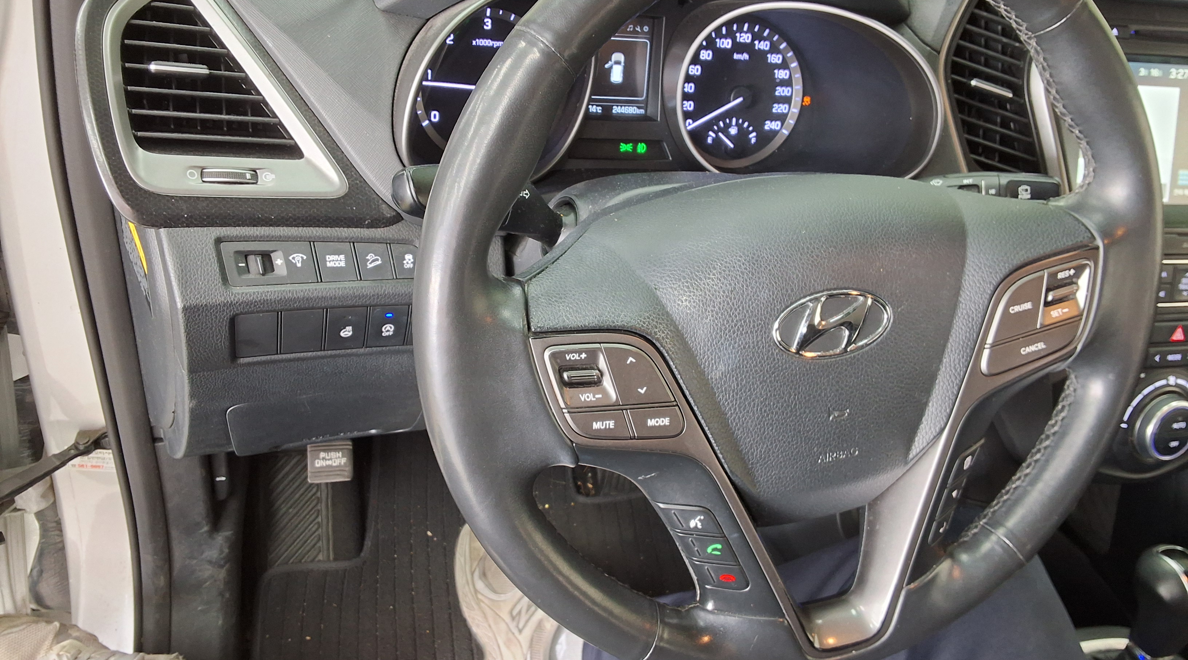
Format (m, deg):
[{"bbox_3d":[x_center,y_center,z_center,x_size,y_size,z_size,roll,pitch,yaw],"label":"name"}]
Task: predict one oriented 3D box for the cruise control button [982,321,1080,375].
[{"bbox_3d":[0.220,0.009,0.487,0.062,0.015,0.008,-15,17,-14],"label":"cruise control button"}]

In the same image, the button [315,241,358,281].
[{"bbox_3d":[-0.140,-0.038,0.521,0.021,0.022,0.010,-3,23,-17],"label":"button"}]

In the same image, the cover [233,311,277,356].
[{"bbox_3d":[-0.184,0.001,0.525,0.022,0.027,0.010,-3,33,-17],"label":"cover"}]

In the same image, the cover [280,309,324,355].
[{"bbox_3d":[-0.161,-0.001,0.532,0.023,0.027,0.010,-3,33,-17],"label":"cover"}]

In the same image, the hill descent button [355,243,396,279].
[{"bbox_3d":[-0.120,-0.039,0.528,0.020,0.022,0.010,-3,23,-17],"label":"hill descent button"}]

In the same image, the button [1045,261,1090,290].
[{"bbox_3d":[0.236,-0.028,0.483,0.026,0.011,0.008,-15,17,-14],"label":"button"}]

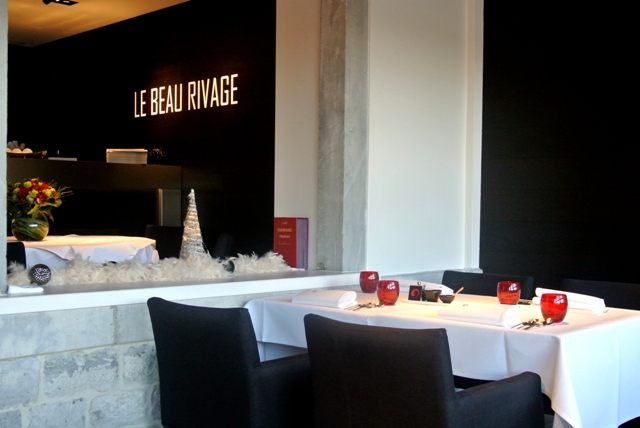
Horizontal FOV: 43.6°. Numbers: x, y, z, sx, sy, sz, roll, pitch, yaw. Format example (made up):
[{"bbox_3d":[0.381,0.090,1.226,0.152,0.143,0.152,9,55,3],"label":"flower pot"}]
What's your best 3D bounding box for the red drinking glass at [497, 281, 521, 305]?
[{"bbox_3d":[0.720,0.306,3.040,0.088,0.091,0.088,1,1,38],"label":"red drinking glass"}]

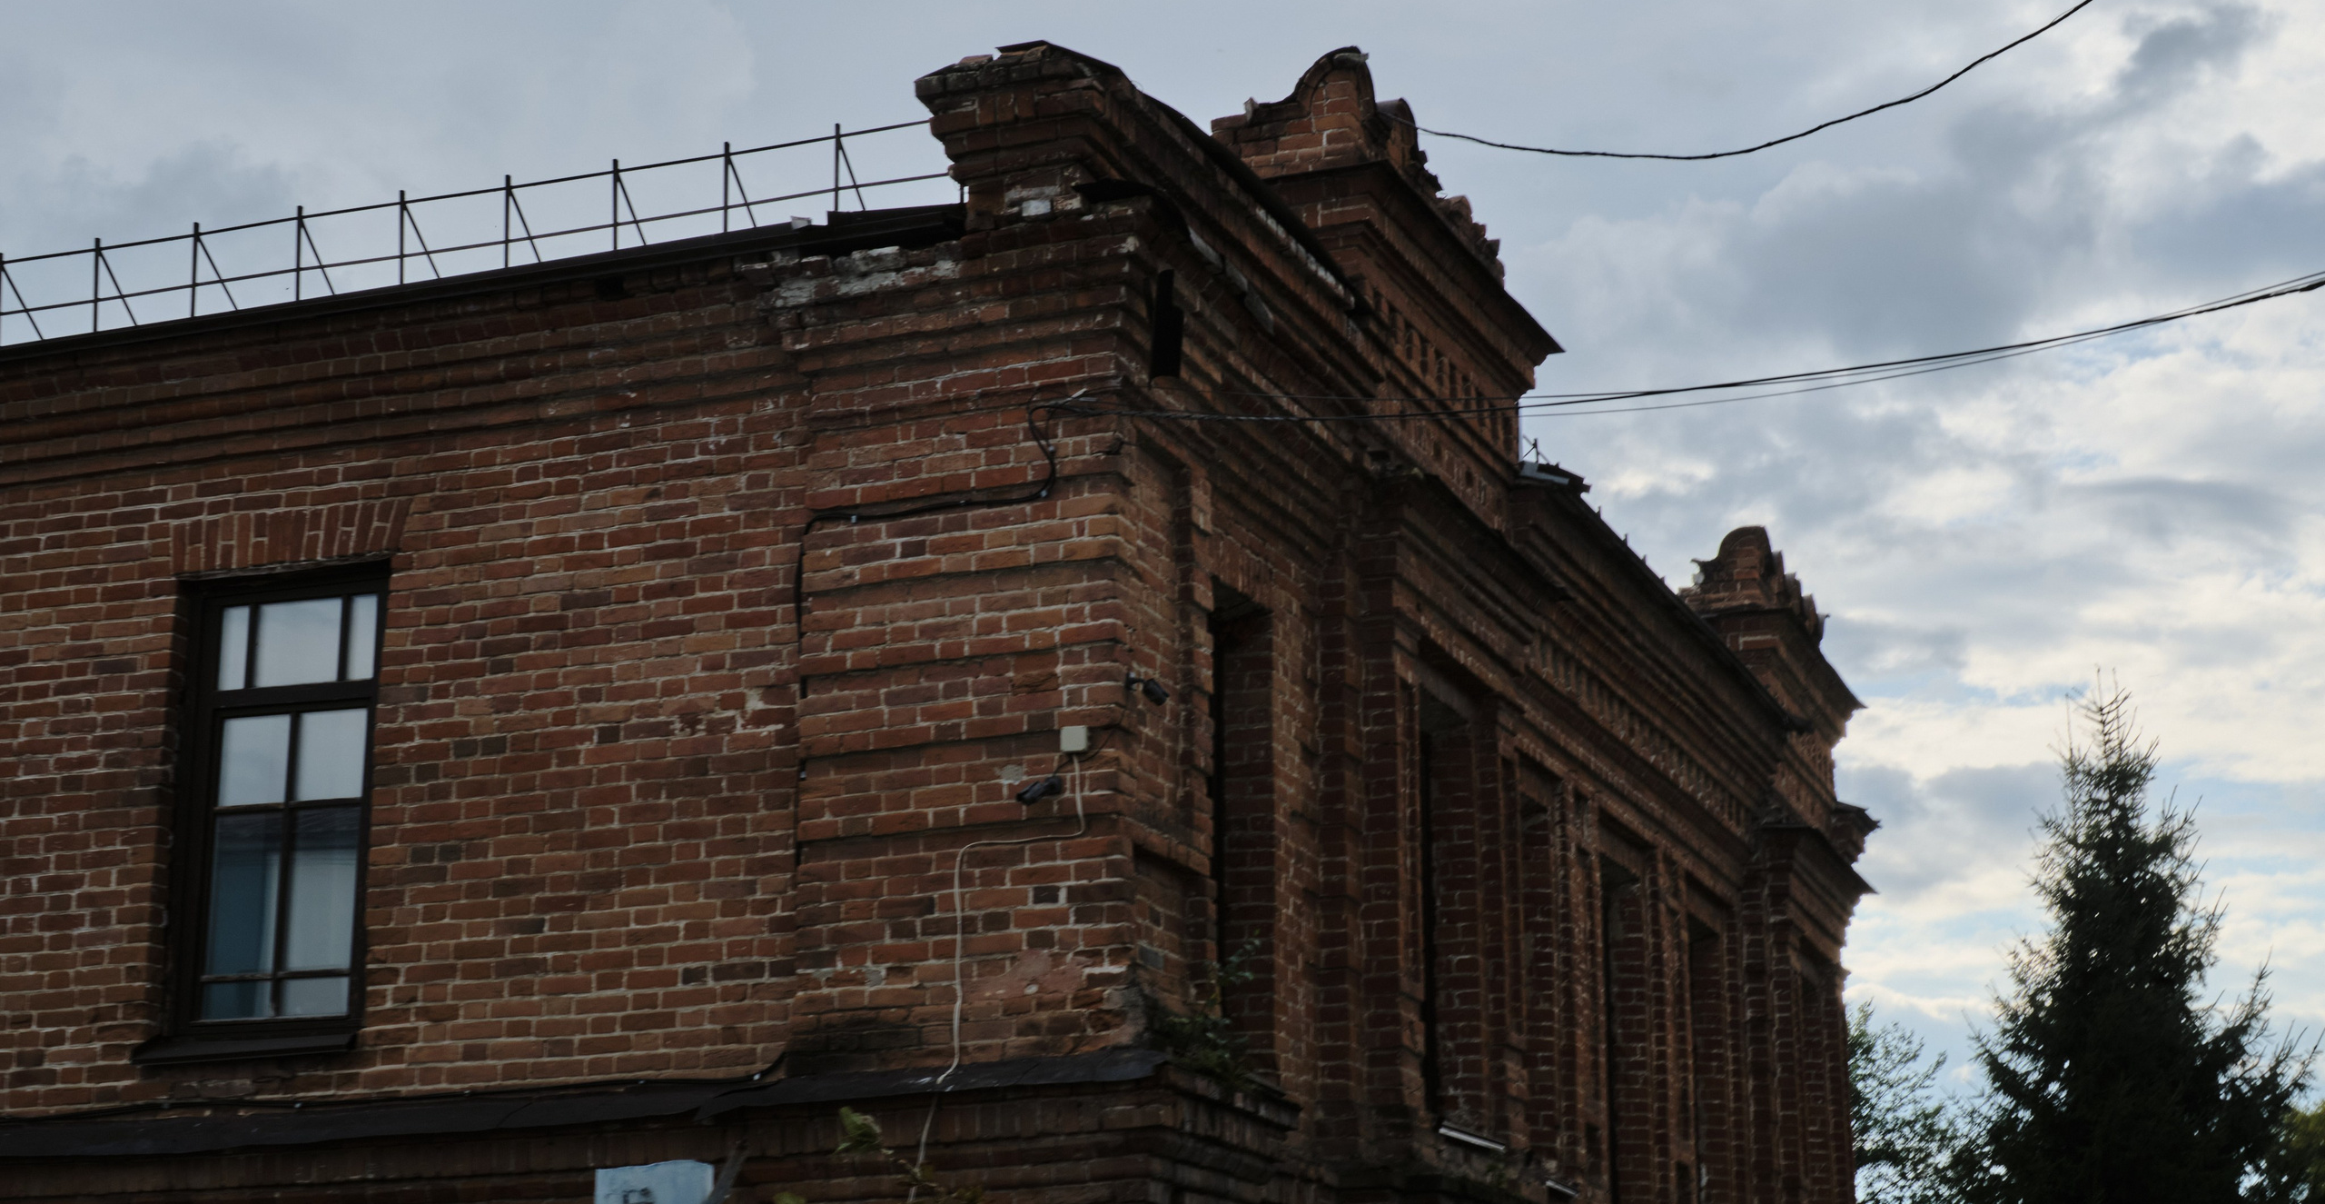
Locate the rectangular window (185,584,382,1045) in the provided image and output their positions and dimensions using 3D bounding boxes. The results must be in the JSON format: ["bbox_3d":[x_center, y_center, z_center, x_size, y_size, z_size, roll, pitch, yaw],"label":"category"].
[{"bbox_3d":[-3.822,0.858,14.897,1.090,2.050,0.160,-6,-16,21],"label":"rectangular window"}]

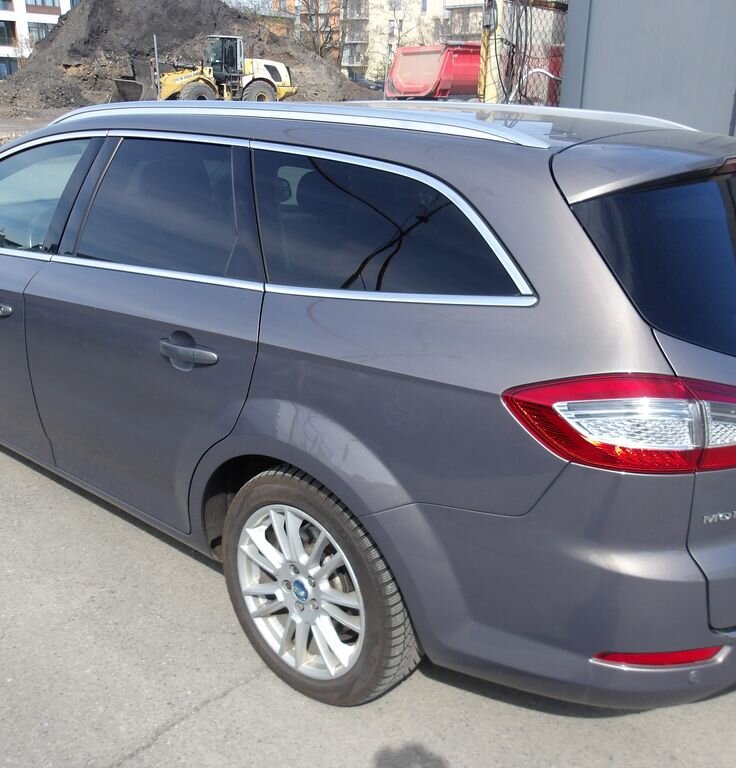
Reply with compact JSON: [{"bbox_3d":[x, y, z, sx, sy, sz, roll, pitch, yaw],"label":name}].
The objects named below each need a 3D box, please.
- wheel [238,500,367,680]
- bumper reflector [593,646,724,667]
[{"bbox_3d":[-0.132,0.519,2.120,0.467,0.467,0.170,16,22,37],"label":"wheel"},{"bbox_3d":[0.605,0.558,1.639,0.280,0.042,0.045,-2,19,-11],"label":"bumper reflector"}]

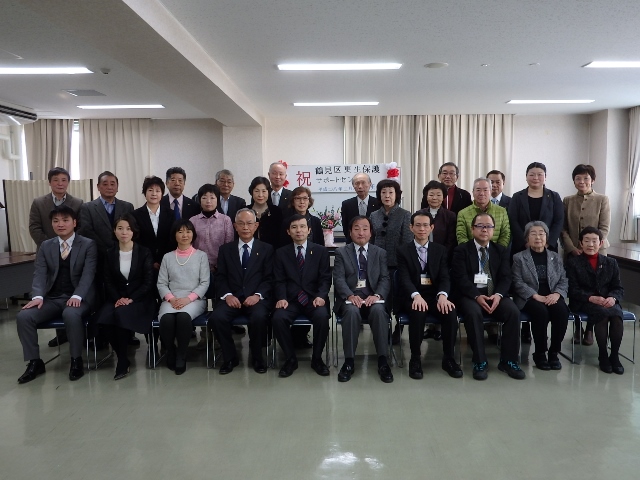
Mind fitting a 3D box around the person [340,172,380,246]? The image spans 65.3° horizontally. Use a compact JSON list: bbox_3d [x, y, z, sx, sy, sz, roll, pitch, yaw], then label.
[{"bbox_3d":[0.444,0.115,5.282,0.480,1.645,0.320,0,6,4],"label":"person"}]

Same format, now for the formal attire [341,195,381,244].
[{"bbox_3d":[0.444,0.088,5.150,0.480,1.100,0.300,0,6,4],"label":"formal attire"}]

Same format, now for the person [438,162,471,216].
[{"bbox_3d":[1.298,0.058,5.117,0.520,1.720,0.330,0,6,8],"label":"person"}]

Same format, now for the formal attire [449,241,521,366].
[{"bbox_3d":[1.362,0.482,4.225,0.492,0.949,0.660,0,6,2],"label":"formal attire"}]

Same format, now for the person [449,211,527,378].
[{"bbox_3d":[1.388,0.409,4.152,0.540,1.270,0.800,0,6,6],"label":"person"}]

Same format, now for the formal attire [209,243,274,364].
[{"bbox_3d":[-0.653,0.488,4.207,0.520,0.980,0.620,-1,6,-2],"label":"formal attire"}]

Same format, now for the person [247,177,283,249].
[{"bbox_3d":[-0.530,0.192,4.871,0.417,1.610,0.310,-1,6,0],"label":"person"}]

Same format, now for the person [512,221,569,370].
[{"bbox_3d":[1.869,0.432,4.301,0.448,1.201,0.620,0,6,7],"label":"person"}]

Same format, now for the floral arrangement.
[{"bbox_3d":[0.095,-0.281,6.474,0.400,0.330,0.330,0,6,1],"label":"floral arrangement"}]

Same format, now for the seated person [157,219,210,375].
[{"bbox_3d":[-1.147,0.442,4.269,0.447,1.251,0.640,-1,6,-2],"label":"seated person"}]

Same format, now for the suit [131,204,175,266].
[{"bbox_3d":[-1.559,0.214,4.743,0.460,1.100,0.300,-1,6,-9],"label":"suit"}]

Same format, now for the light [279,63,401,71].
[{"bbox_3d":[0.200,-1.719,4.974,1.230,0.050,0.200,0,6,1],"label":"light"}]

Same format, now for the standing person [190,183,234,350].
[{"bbox_3d":[-1.033,0.231,4.783,0.460,1.540,0.330,-1,6,-4],"label":"standing person"}]

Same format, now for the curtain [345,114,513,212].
[{"bbox_3d":[1.875,-1.126,8.661,2.870,2.050,0.160,0,6,1],"label":"curtain"}]

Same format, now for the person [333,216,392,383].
[{"bbox_3d":[0.340,0.421,4.089,0.500,1.220,0.800,0,6,1],"label":"person"}]

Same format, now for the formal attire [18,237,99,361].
[{"bbox_3d":[-2.162,0.470,4.210,0.526,1.028,0.680,-1,6,-2],"label":"formal attire"}]

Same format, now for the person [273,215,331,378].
[{"bbox_3d":[-0.153,0.416,4.134,0.500,1.230,0.760,-1,6,0],"label":"person"}]

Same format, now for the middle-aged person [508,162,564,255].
[{"bbox_3d":[1.999,0.125,4.634,0.500,1.670,0.340,1,6,12],"label":"middle-aged person"}]

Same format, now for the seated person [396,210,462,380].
[{"bbox_3d":[0.888,0.402,4.169,0.500,1.290,0.800,0,6,5],"label":"seated person"}]

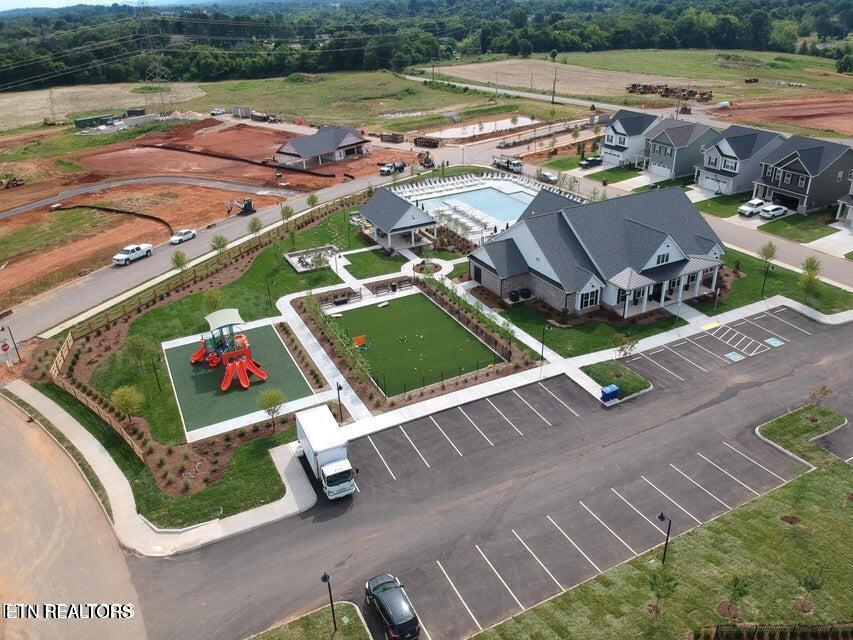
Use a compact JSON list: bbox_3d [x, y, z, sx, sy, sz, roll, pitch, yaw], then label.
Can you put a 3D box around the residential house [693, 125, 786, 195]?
[{"bbox_3d":[57.278,-29.458,112.014,16.100,9.100,10.700,-14,29,-22],"label":"residential house"}]

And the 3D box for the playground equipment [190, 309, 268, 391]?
[{"bbox_3d":[-19.215,2.785,58.520,6.100,4.600,8.500,-14,29,-22],"label":"playground equipment"}]

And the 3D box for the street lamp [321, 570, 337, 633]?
[{"bbox_3d":[-5.207,15.192,33.278,0.420,3.850,0.880,-14,29,-22],"label":"street lamp"}]

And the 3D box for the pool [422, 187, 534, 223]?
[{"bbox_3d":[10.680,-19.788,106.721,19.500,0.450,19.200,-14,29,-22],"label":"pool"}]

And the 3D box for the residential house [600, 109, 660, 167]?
[{"bbox_3d":[45.316,-40.079,134.137,16.000,9.100,10.700,-14,29,-22],"label":"residential house"}]

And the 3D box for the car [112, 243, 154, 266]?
[{"bbox_3d":[-42.302,-9.501,88.825,2.050,1.950,5.850,11,28,25],"label":"car"}]

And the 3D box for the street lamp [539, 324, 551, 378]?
[{"bbox_3d":[10.888,2.602,56.918,0.400,3.900,1.000,-14,28,-23],"label":"street lamp"}]

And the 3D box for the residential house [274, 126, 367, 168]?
[{"bbox_3d":[-25.916,-43.114,152.823,12.800,6.000,23.000,19,33,37],"label":"residential house"}]

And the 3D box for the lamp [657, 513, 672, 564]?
[{"bbox_3d":[13.960,12.889,36.520,0.420,3.750,0.920,-14,29,-22],"label":"lamp"}]

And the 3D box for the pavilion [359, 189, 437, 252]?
[{"bbox_3d":[-4.584,-16.092,94.571,8.400,6.100,12.300,-14,28,-23],"label":"pavilion"}]

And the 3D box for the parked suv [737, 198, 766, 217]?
[{"bbox_3d":[53.768,-18.479,101.277,4.700,1.700,1.900,-14,28,-24],"label":"parked suv"}]

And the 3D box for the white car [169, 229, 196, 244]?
[{"bbox_3d":[-37.743,-12.895,95.749,1.820,1.460,4.700,10,29,23],"label":"white car"}]

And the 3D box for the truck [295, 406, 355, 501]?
[{"bbox_3d":[-7.248,9.579,44.518,2.450,3.400,6.650,-14,28,-23],"label":"truck"}]

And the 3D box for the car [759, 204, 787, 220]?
[{"bbox_3d":[53.439,-16.546,94.883,4.600,1.620,1.850,-16,30,-26],"label":"car"}]

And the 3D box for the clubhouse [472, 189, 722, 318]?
[{"bbox_3d":[20.177,-9.838,75.659,28.400,8.900,25.400,-14,28,-23],"label":"clubhouse"}]

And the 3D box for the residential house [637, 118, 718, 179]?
[{"bbox_3d":[51.210,-35.456,125.563,14.500,9.100,12.600,-14,28,-23],"label":"residential house"}]

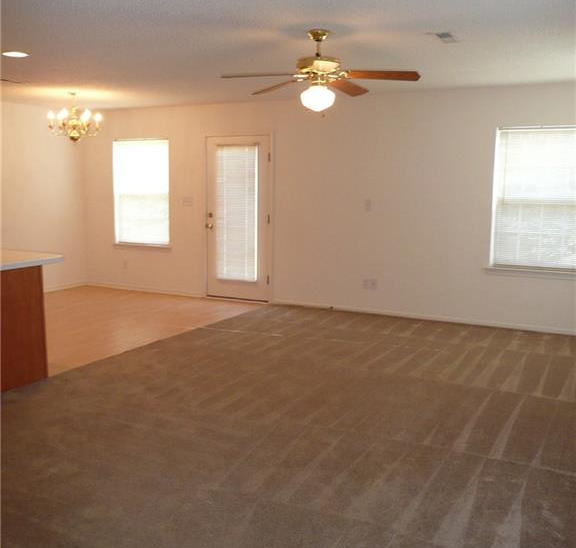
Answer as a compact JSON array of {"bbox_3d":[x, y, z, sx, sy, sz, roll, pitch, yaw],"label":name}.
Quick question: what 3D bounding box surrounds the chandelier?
[{"bbox_3d":[-2.417,-1.772,7.039,0.600,0.542,0.600,4,8,26],"label":"chandelier"}]

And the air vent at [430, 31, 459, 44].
[{"bbox_3d":[1.100,-1.651,4.367,0.150,0.025,0.290,4,8,26],"label":"air vent"}]

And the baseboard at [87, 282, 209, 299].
[{"bbox_3d":[-1.986,0.201,8.482,2.030,0.075,0.018,4,8,26],"label":"baseboard"}]

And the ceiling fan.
[{"bbox_3d":[0.201,-1.384,4.242,1.340,0.540,1.340,4,8,26],"label":"ceiling fan"}]

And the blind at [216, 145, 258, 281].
[{"bbox_3d":[-0.626,-0.741,7.674,0.600,1.670,0.060,4,8,26],"label":"blind"}]

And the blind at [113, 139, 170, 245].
[{"bbox_3d":[-1.956,-1.091,8.356,0.940,1.400,0.100,4,8,26],"label":"blind"}]

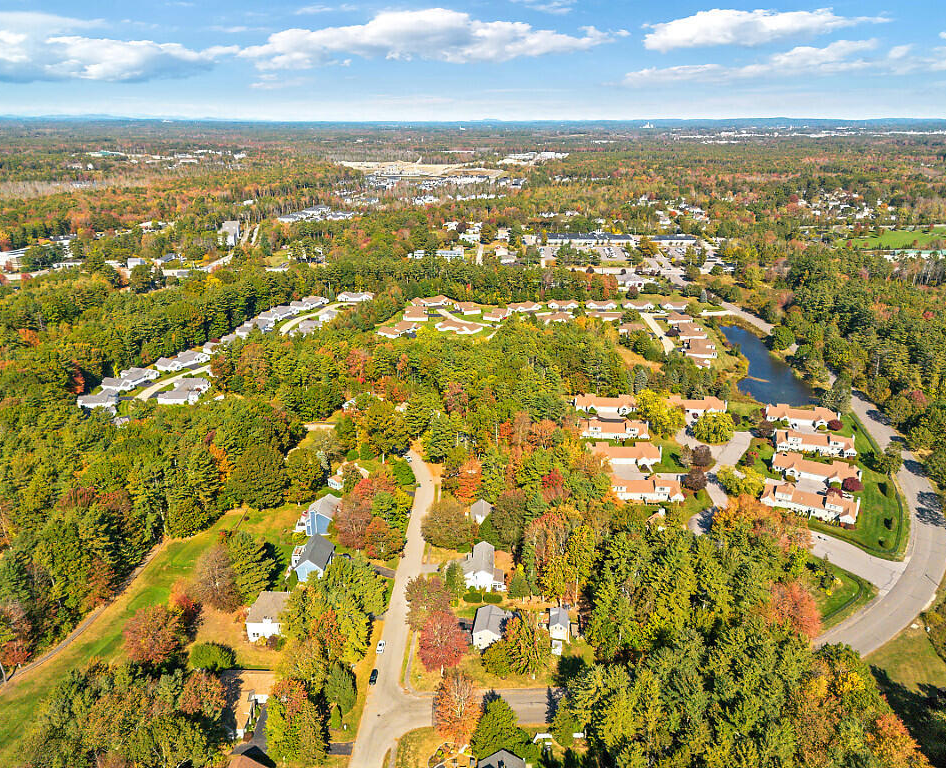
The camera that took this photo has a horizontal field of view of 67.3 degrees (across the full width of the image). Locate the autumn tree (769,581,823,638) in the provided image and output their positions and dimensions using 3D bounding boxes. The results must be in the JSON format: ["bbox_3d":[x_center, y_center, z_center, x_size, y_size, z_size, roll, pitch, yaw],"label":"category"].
[{"bbox_3d":[84.800,59.630,186.870,12.500,17.000,12.500,0,21,0],"label":"autumn tree"}]

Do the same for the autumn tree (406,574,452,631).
[{"bbox_3d":[-12.210,60.010,194.440,11.300,15.000,11.300,0,21,0],"label":"autumn tree"}]

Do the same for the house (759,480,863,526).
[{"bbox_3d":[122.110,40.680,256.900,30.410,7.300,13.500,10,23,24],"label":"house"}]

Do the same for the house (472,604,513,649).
[{"bbox_3d":[5.000,64.540,189.300,8.600,6.500,10.600,3,21,8],"label":"house"}]

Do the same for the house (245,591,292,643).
[{"bbox_3d":[-53.200,60.943,188.353,9.800,7.700,12.200,1,21,2],"label":"house"}]

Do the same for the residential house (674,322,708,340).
[{"bbox_3d":[140.440,-34.700,459.620,18.500,6.000,22.000,2,21,4],"label":"residential house"}]

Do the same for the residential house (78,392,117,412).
[{"bbox_3d":[-175.500,7.079,334.548,16.500,6.000,11.000,1,21,2],"label":"residential house"}]

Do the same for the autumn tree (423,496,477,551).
[{"bbox_3d":[-7.300,42.790,226.403,17.400,15.000,17.400,0,21,0],"label":"autumn tree"}]

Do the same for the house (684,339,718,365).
[{"bbox_3d":[134.500,-21.400,420.120,18.000,5.800,22.500,4,21,11],"label":"house"}]

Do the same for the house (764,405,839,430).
[{"bbox_3d":[145.800,14.294,314.292,28.500,6.700,12.500,4,21,12],"label":"house"}]

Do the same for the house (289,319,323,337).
[{"bbox_3d":[-108.500,-36.740,458.850,16.000,6.300,22.000,4,21,11],"label":"house"}]

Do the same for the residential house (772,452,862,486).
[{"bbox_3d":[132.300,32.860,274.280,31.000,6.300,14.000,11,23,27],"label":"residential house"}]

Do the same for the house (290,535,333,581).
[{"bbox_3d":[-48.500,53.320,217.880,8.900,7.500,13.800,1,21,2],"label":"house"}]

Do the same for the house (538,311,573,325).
[{"bbox_3d":[55.500,-45.350,481.790,24.000,6.300,15.000,0,21,0],"label":"house"}]

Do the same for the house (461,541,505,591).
[{"bbox_3d":[3.300,54.690,213.860,12.500,7.300,16.000,1,21,2],"label":"house"}]

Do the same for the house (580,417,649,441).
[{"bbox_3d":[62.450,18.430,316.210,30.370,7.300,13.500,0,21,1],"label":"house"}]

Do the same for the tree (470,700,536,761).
[{"bbox_3d":[6.600,73.860,153.230,12.800,14.000,12.800,0,21,0],"label":"tree"}]

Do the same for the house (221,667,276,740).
[{"bbox_3d":[-52.600,72.253,162.156,13.500,4.900,17.000,1,21,2],"label":"house"}]

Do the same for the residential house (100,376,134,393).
[{"bbox_3d":[-177.200,0.062,353.277,14.000,6.000,9.800,4,21,11],"label":"residential house"}]

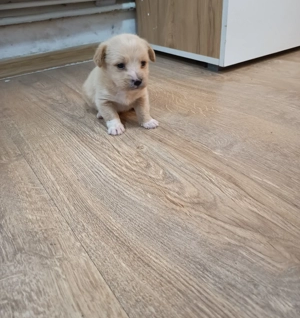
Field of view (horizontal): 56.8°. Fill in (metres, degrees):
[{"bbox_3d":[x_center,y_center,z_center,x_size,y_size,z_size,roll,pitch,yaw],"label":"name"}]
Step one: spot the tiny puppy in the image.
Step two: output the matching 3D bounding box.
[{"bbox_3d":[-0.057,-0.142,0.500,0.103,0.153,0.143,-16,34,-18],"label":"tiny puppy"}]

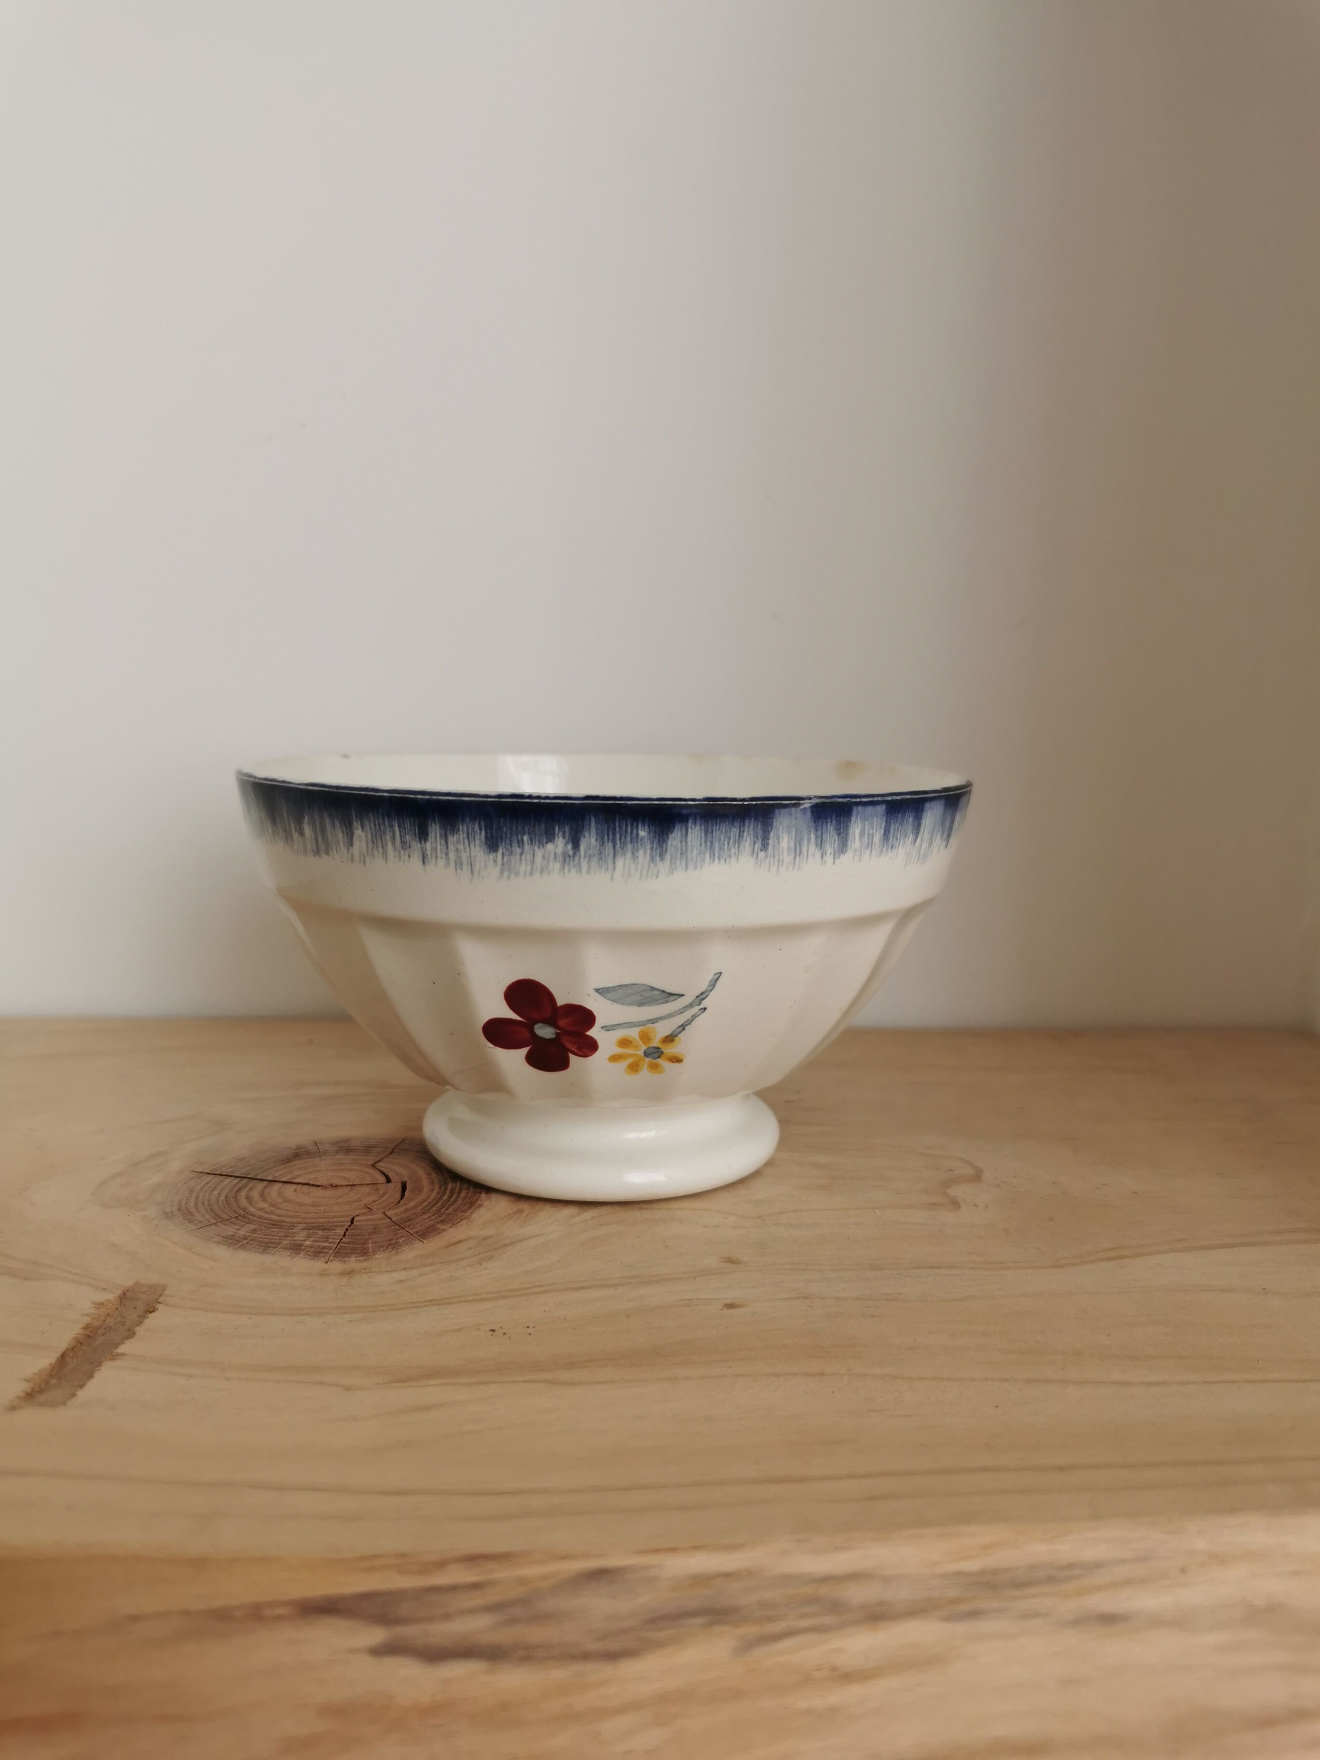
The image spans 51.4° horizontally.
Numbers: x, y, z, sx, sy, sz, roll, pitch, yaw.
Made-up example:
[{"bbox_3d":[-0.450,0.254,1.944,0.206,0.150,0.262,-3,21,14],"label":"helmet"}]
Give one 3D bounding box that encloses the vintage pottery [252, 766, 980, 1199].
[{"bbox_3d":[-0.012,0.018,0.299,0.155,0.084,0.155,1,8,0],"label":"vintage pottery"}]

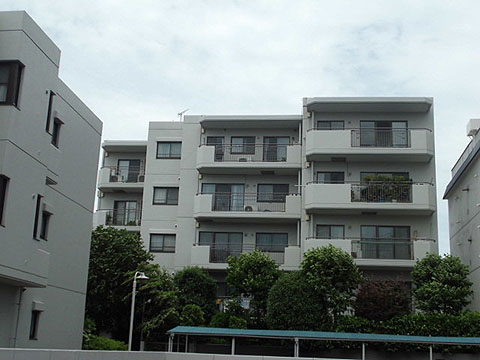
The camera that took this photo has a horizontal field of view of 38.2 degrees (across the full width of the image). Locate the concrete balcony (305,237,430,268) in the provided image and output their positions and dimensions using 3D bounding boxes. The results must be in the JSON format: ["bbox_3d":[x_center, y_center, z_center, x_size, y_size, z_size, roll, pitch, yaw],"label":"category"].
[{"bbox_3d":[6.356,3.679,34.036,6.300,1.370,1.400,1,-14,6],"label":"concrete balcony"}]

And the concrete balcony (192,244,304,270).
[{"bbox_3d":[0.349,4.287,37.778,5.850,1.360,1.400,1,-14,6],"label":"concrete balcony"}]

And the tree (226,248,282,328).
[{"bbox_3d":[0.627,5.031,31.455,2.410,3.690,2.340,1,-14,6],"label":"tree"}]

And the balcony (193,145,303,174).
[{"bbox_3d":[0.551,-1.139,39.169,5.850,1.410,1.400,1,-14,6],"label":"balcony"}]

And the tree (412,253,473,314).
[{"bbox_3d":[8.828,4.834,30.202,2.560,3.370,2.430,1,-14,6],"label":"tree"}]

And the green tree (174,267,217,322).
[{"bbox_3d":[-1.952,5.112,30.377,1.863,2.643,1.770,1,-14,6],"label":"green tree"}]

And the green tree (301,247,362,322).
[{"bbox_3d":[4.050,4.758,30.739,2.730,3.830,2.590,1,-14,6],"label":"green tree"}]

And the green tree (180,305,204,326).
[{"bbox_3d":[-1.877,5.371,27.391,0.960,0.892,0.912,1,-14,6],"label":"green tree"}]

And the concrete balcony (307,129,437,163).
[{"bbox_3d":[6.563,-1.756,35.429,6.300,1.360,1.400,1,-14,6],"label":"concrete balcony"}]

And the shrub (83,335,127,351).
[{"bbox_3d":[-5.193,6.453,25.897,1.890,1.340,1.510,1,-14,6],"label":"shrub"}]

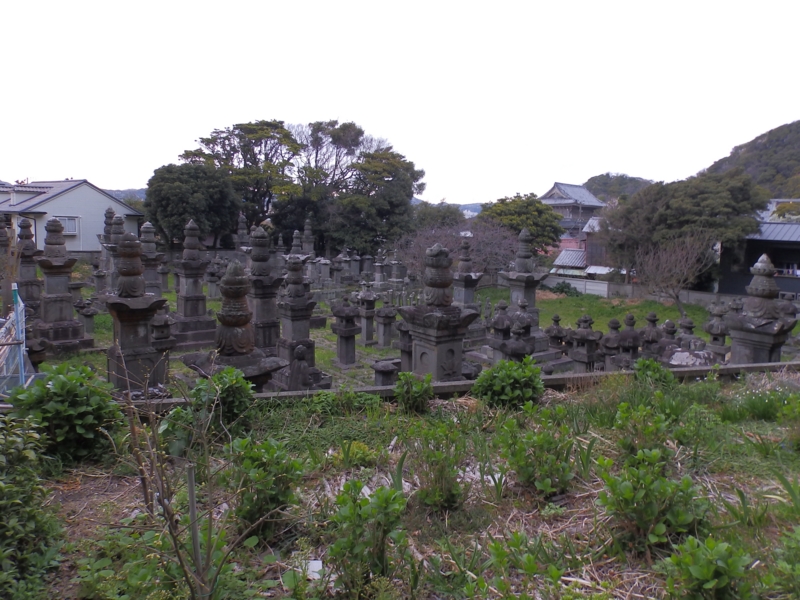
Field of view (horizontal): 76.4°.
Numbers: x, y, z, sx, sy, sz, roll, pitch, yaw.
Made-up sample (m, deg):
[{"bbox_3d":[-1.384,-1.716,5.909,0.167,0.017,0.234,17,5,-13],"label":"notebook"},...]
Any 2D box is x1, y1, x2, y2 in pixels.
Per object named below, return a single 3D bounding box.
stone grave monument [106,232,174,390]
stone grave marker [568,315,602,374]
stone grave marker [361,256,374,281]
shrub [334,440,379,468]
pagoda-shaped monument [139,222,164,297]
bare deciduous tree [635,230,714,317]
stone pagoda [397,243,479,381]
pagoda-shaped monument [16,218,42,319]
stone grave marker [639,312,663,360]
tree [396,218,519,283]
[{"bbox_3d":[-5.688,0.244,10.924,1.041,3.319,1.041,-4,9,-39],"label":"stone grave monument"},{"bbox_3d":[3.814,1.154,10.591,0.560,1.720,0.560,-4,8,-39],"label":"stone grave marker"},{"bbox_3d":[-1.888,-1.837,29.492,0.650,1.600,0.650,-5,9,-39],"label":"stone grave marker"},{"bbox_3d":[-0.306,1.069,3.572,0.290,0.170,0.260,0,7,-5],"label":"shrub"},{"bbox_3d":[-8.338,-1.172,17.000,0.850,2.903,0.850,-5,9,-39],"label":"pagoda-shaped monument"},{"bbox_3d":[10.218,-0.897,19.015,3.000,3.300,2.800,4,8,28],"label":"bare deciduous tree"},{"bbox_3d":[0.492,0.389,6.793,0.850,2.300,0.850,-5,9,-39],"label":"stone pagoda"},{"bbox_3d":[-13.874,-1.156,18.997,1.300,3.700,1.300,-4,8,-39],"label":"pagoda-shaped monument"},{"bbox_3d":[6.265,1.120,12.586,0.457,1.638,0.457,-4,9,-39],"label":"stone grave marker"},{"bbox_3d":[3.223,-2.884,31.210,7.200,3.950,6.500,2,6,6],"label":"tree"}]

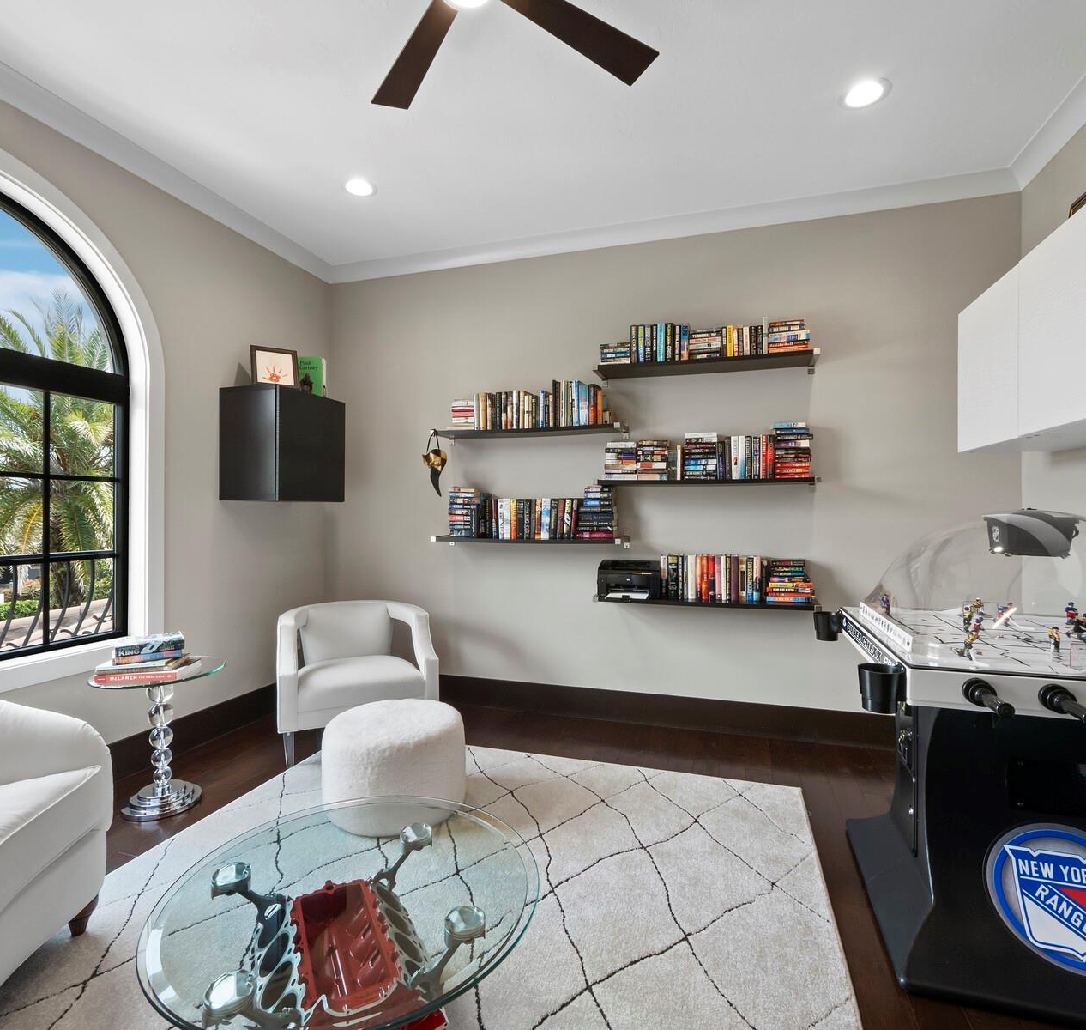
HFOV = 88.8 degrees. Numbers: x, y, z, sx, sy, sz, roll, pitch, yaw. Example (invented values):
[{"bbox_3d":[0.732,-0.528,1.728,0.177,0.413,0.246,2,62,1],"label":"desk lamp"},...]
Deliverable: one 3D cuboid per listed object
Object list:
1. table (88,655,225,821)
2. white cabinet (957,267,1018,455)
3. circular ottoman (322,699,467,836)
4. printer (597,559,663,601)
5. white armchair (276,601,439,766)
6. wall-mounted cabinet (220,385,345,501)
[{"bbox_3d":[-1.729,1.010,2.521,0.510,0.600,0.510,0,0,17],"label":"table"},{"bbox_3d":[2.147,-0.650,2.399,0.390,0.685,0.588,0,0,18],"label":"white cabinet"},{"bbox_3d":[-0.668,1.105,2.528,0.610,0.390,0.610,0,0,0],"label":"circular ottoman"},{"bbox_3d":[0.536,0.387,3.369,0.355,0.205,0.250,0,0,17],"label":"printer"},{"bbox_3d":[-1.131,0.935,3.369,0.810,0.750,0.750,0,0,-22],"label":"white armchair"},{"bbox_3d":[-1.609,-0.411,3.474,0.418,0.659,0.588,0,0,17],"label":"wall-mounted cabinet"}]

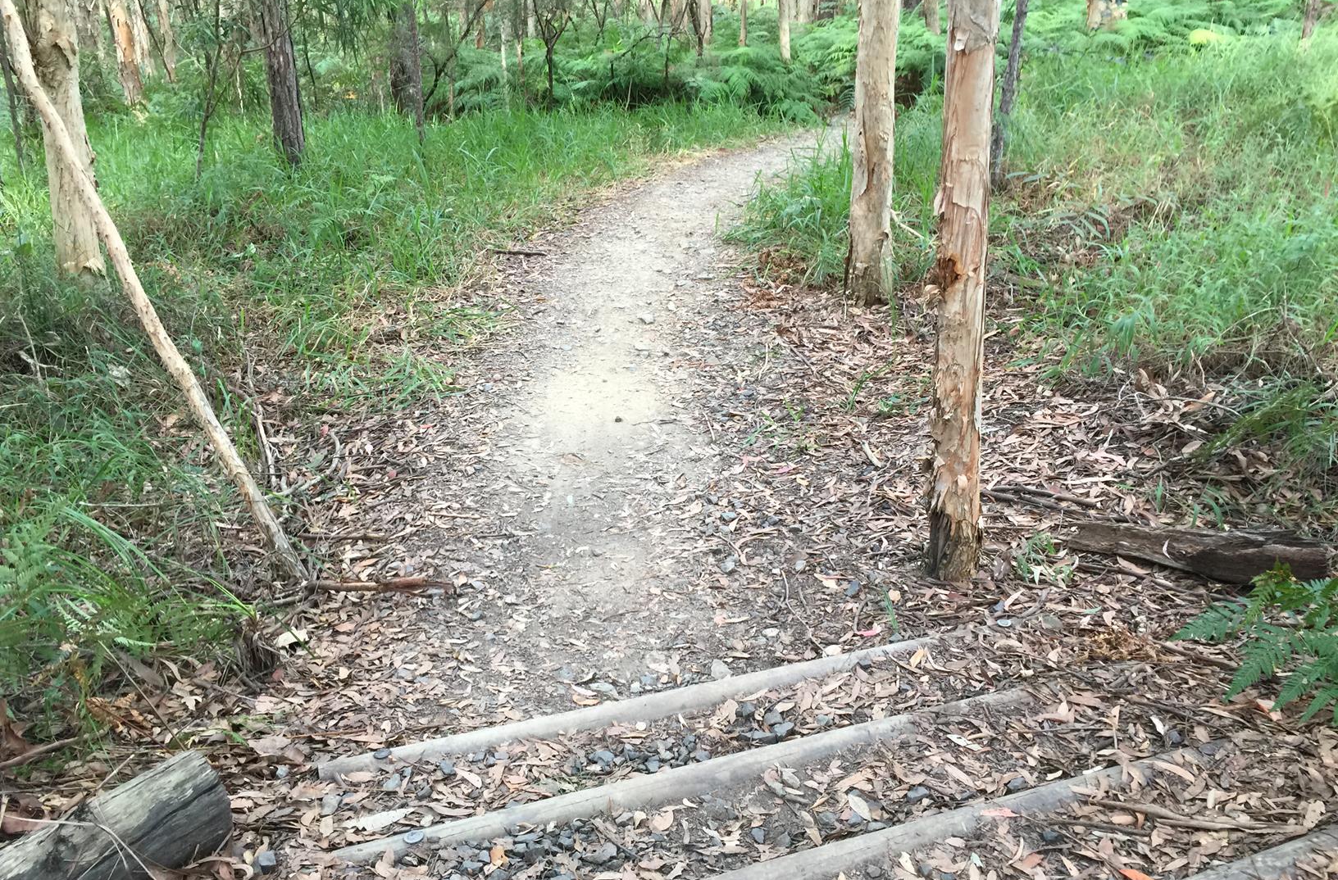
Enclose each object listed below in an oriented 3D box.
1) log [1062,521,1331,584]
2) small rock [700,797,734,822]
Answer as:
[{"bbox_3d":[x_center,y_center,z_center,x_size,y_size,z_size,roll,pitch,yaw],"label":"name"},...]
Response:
[{"bbox_3d":[1.556,0.320,3.340,0.700,0.125,0.135,4,21,13],"label":"log"},{"bbox_3d":[0.097,0.749,2.270,0.066,0.030,0.050,-1,20,0],"label":"small rock"}]

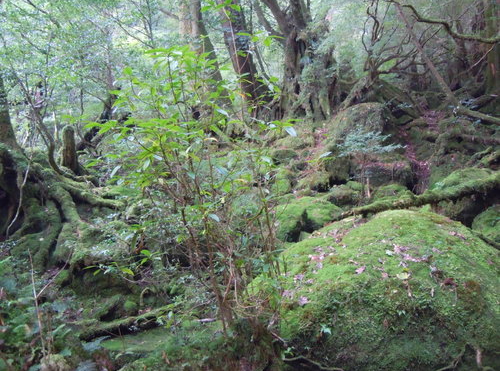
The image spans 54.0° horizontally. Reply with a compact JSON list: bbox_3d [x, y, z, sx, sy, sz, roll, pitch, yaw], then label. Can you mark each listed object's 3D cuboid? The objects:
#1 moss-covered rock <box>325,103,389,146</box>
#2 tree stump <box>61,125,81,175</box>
[{"bbox_3d":[1.843,-1.056,8.500,1.100,0.750,0.900,0,6,0],"label":"moss-covered rock"},{"bbox_3d":[-2.741,-0.550,7.500,0.280,0.760,0.280,0,6,0],"label":"tree stump"}]

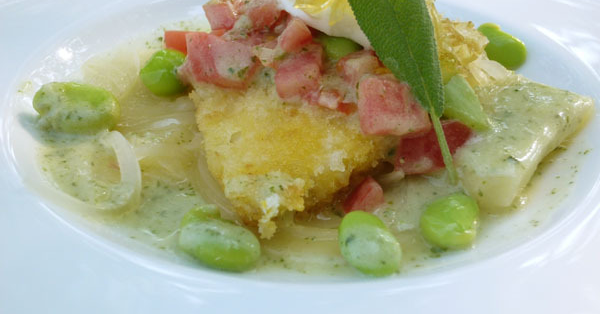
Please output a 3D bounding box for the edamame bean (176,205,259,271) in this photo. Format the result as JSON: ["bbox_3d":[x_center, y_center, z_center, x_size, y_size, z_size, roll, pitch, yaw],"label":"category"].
[{"bbox_3d":[-0.014,0.015,0.148,0.017,0.009,0.011,23,39,30],"label":"edamame bean"}]

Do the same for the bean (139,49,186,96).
[{"bbox_3d":[-0.031,-0.020,0.196,0.014,0.011,0.011,2,33,2],"label":"bean"}]

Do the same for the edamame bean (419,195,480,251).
[{"bbox_3d":[0.028,0.012,0.153,0.010,0.009,0.013,13,35,19],"label":"edamame bean"}]

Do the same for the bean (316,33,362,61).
[{"bbox_3d":[0.008,-0.024,0.182,0.014,0.008,0.010,13,34,17],"label":"bean"}]

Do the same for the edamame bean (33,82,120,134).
[{"bbox_3d":[-0.049,-0.011,0.181,0.019,0.011,0.011,6,33,8],"label":"edamame bean"}]

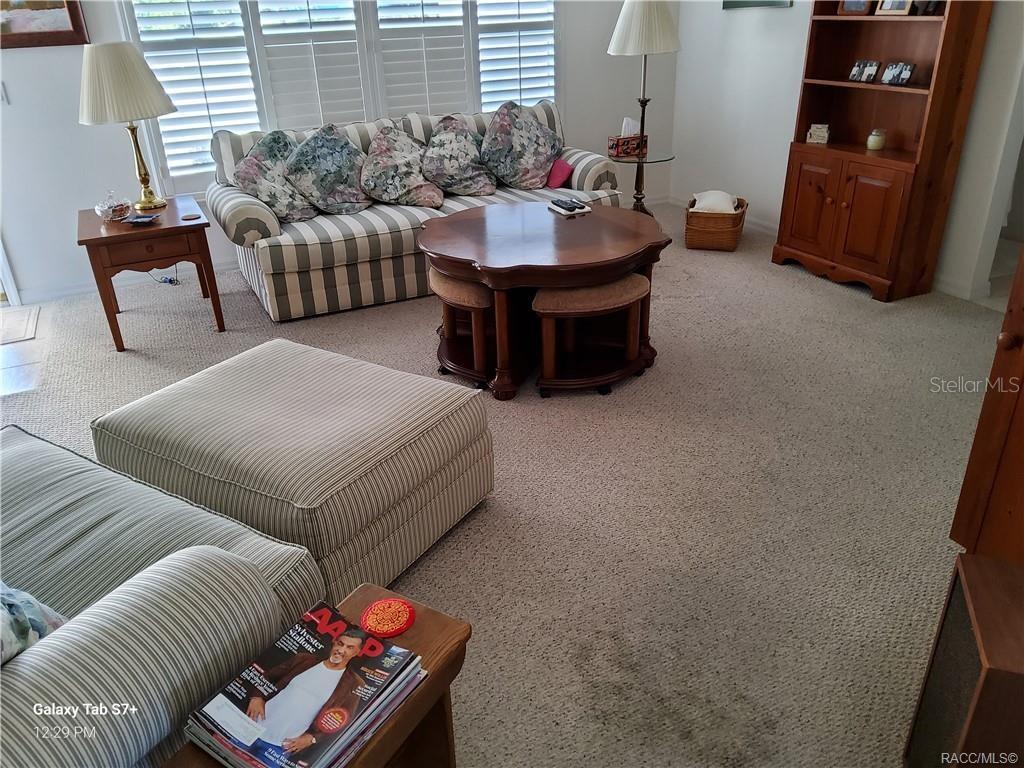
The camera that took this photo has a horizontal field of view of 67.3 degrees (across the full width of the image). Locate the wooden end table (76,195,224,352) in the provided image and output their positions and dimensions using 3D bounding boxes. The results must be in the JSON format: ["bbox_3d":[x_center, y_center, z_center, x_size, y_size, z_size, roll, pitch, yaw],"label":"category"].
[{"bbox_3d":[-1.871,-0.607,4.023,0.573,0.551,0.725,-14,29,-23],"label":"wooden end table"}]

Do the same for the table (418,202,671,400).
[{"bbox_3d":[0.126,-0.432,3.516,1.058,0.536,1.058,-2,26,1],"label":"table"}]

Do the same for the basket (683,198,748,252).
[{"bbox_3d":[1.316,-1.043,4.967,0.355,0.249,0.413,7,28,19],"label":"basket"}]

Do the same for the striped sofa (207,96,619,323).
[{"bbox_3d":[-0.519,-1.079,4.489,2.262,0.877,1.029,-13,28,-21],"label":"striped sofa"}]

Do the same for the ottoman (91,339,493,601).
[{"bbox_3d":[-0.653,0.224,2.399,0.913,0.416,0.747,14,31,29],"label":"ottoman"}]

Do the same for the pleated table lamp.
[{"bbox_3d":[-1.973,-1.330,3.986,0.460,0.797,0.460,-14,29,-23],"label":"pleated table lamp"}]

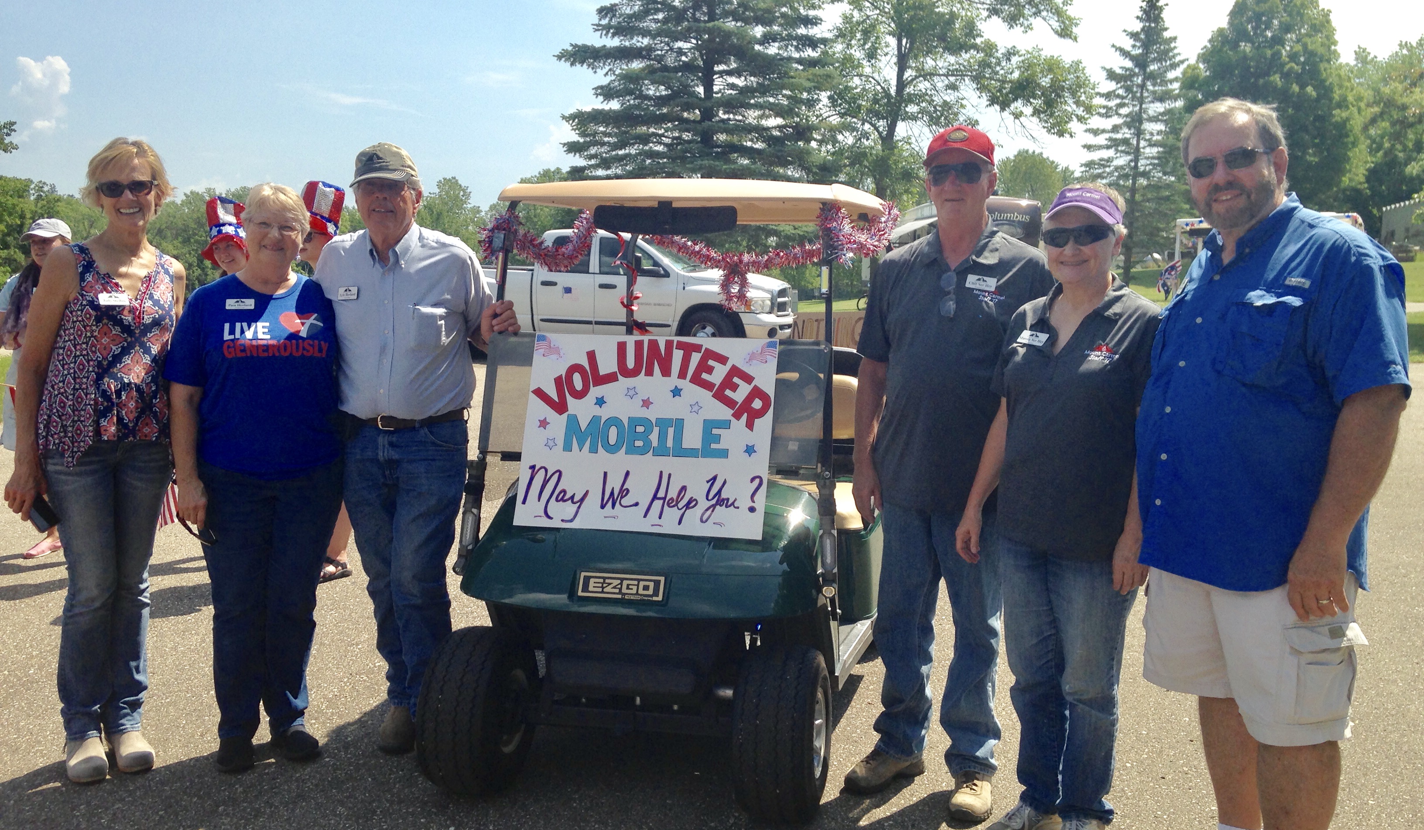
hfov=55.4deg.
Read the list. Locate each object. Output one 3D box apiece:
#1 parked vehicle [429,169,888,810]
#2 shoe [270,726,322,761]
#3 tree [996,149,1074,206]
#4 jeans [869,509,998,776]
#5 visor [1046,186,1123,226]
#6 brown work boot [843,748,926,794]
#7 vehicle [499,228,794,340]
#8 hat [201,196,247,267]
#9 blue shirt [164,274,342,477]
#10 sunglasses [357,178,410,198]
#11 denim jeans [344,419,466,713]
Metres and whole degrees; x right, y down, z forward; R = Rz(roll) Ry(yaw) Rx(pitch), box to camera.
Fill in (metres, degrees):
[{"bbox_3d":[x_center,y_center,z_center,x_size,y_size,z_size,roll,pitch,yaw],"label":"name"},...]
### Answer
[{"bbox_3d":[-0.041,0.093,4.427,1.190,1.740,2.380,2,6,12],"label":"parked vehicle"},{"bbox_3d":[-1.227,0.919,4.005,0.095,0.110,0.255,-3,8,-34],"label":"shoe"},{"bbox_3d":[18.980,-11.965,80.000,4.700,7.400,4.700,2,6,0],"label":"tree"},{"bbox_3d":[0.619,0.545,3.734,0.380,0.950,0.320,3,7,14],"label":"jeans"},{"bbox_3d":[0.861,-0.482,3.140,0.168,0.090,0.235,5,7,25],"label":"visor"},{"bbox_3d":[0.509,0.975,3.876,0.285,0.125,0.110,-4,8,-40],"label":"brown work boot"},{"bbox_3d":[-1.633,-1.996,21.372,5.900,1.950,2.040,4,7,19],"label":"vehicle"},{"bbox_3d":[-2.200,-0.834,6.150,0.235,0.250,0.275,-3,-2,-12],"label":"hat"},{"bbox_3d":[-1.275,-0.107,3.800,0.530,0.600,0.320,0,7,-14],"label":"blue shirt"},{"bbox_3d":[-0.914,-0.635,3.800,0.145,0.045,0.150,2,7,4],"label":"sunglasses"},{"bbox_3d":[-0.897,0.465,3.990,0.350,0.960,0.300,2,7,7],"label":"denim jeans"}]

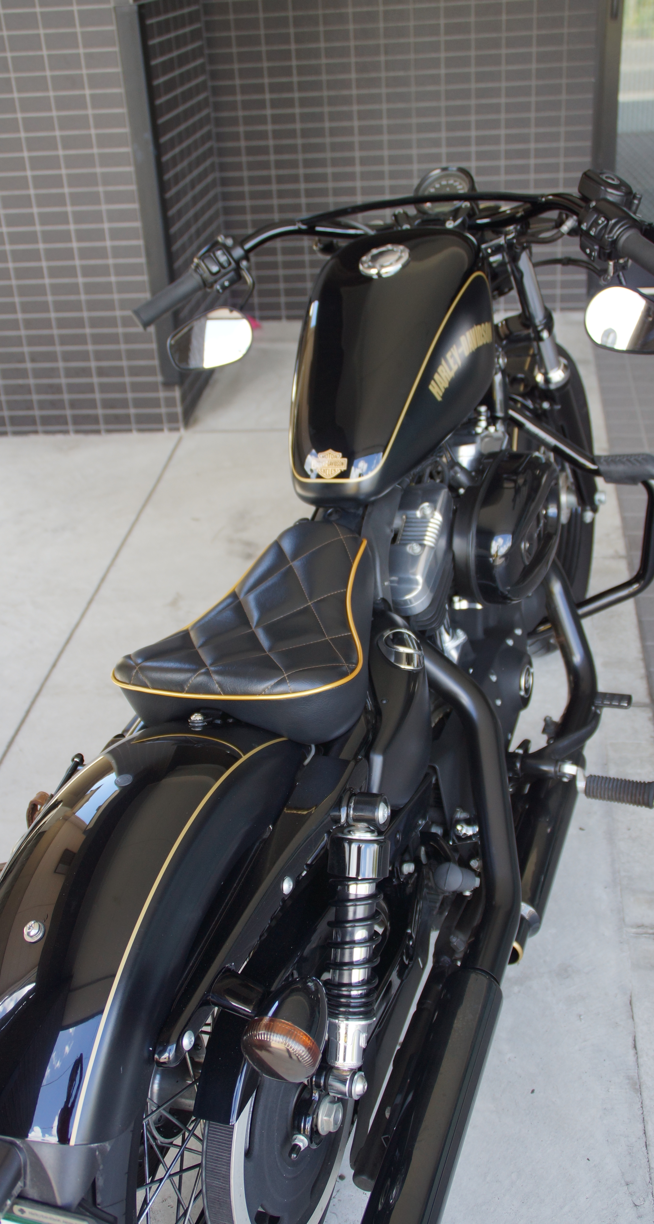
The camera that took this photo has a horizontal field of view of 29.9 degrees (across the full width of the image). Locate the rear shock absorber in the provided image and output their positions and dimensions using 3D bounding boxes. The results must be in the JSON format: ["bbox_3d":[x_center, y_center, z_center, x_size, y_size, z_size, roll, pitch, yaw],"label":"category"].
[{"bbox_3d":[0.032,0.328,1.258,0.064,0.285,0.064,3,-7,23],"label":"rear shock absorber"}]

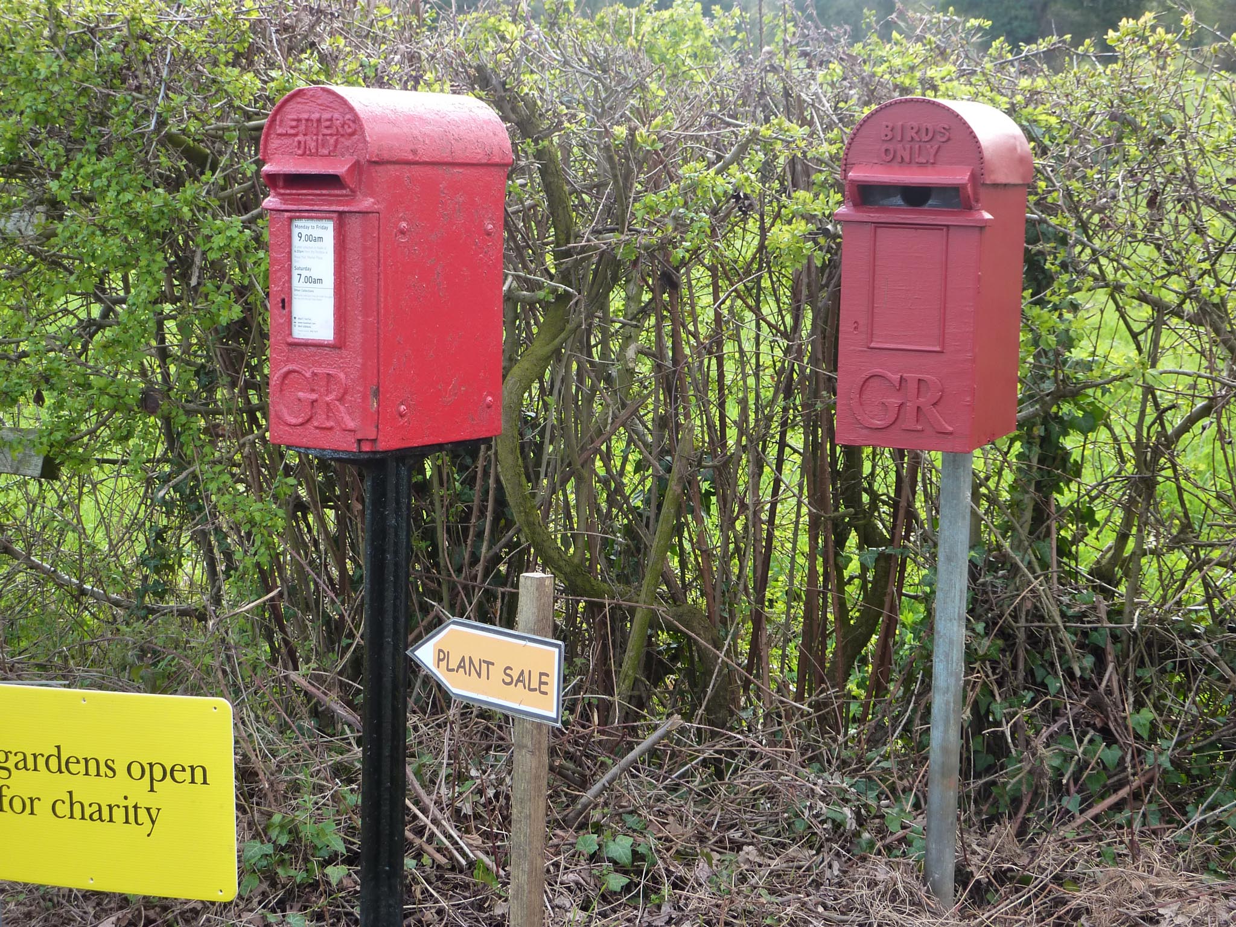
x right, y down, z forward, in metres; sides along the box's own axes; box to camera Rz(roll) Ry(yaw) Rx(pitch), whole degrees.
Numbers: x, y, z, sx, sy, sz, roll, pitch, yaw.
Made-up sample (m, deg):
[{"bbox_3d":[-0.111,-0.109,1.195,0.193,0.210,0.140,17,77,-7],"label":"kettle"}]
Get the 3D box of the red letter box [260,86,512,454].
[{"bbox_3d":[-0.346,-0.291,3.321,0.203,0.515,0.363,5,8,33],"label":"red letter box"}]

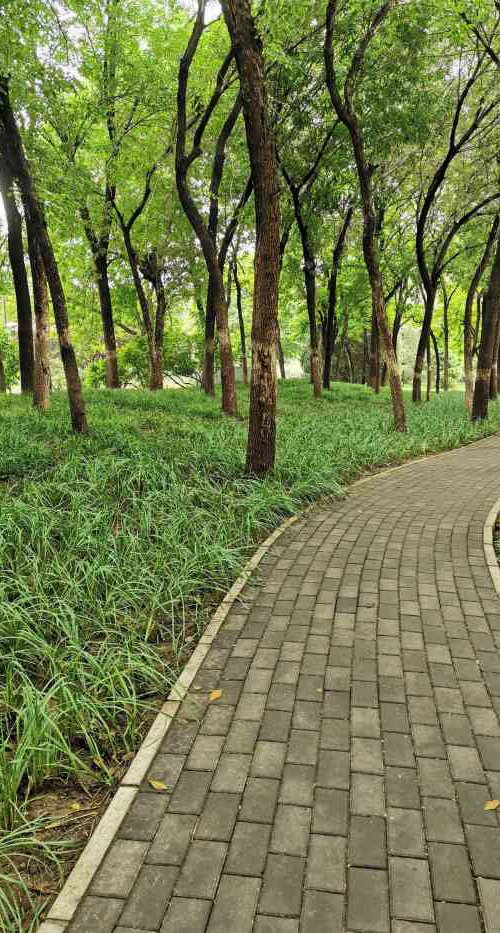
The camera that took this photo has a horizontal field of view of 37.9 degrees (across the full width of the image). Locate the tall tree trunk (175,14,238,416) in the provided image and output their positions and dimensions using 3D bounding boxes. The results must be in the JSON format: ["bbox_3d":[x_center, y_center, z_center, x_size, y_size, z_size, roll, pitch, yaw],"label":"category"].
[{"bbox_3d":[-0.644,-3.595,10.769,0.947,5.716,0.550,0,9,0],"label":"tall tree trunk"}]

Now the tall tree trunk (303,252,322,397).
[{"bbox_3d":[1.481,-3.318,17.251,0.474,3.307,0.350,0,9,0],"label":"tall tree trunk"}]

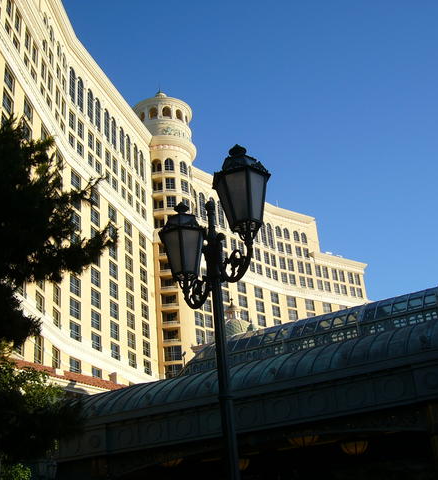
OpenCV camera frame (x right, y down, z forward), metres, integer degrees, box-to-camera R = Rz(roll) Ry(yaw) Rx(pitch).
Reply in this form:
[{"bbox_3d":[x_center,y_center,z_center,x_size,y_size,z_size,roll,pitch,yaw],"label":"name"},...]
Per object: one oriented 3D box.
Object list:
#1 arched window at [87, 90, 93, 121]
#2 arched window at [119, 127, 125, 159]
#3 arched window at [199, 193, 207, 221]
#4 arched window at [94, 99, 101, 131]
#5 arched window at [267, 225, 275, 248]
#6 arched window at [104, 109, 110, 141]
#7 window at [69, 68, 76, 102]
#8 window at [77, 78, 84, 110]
[{"bbox_3d":[-37.402,-39.069,187.853,0.450,11.110,3.100,-12,-25,14],"label":"arched window"},{"bbox_3d":[-30.943,-31.050,206.789,0.450,11.110,3.100,-12,-25,14],"label":"arched window"},{"bbox_3d":[-6.399,-12.974,251.455,0.450,11.110,3.100,-25,-31,36],"label":"arched window"},{"bbox_3d":[-36.005,-37.335,191.948,0.450,11.110,3.100,-12,-25,14],"label":"arched window"},{"bbox_3d":[22.204,-2.218,280.814,0.450,11.110,3.100,-25,-31,36],"label":"arched window"},{"bbox_3d":[-34.232,-35.133,197.147,0.450,11.110,3.100,-12,-25,14],"label":"arched window"},{"bbox_3d":[-40.545,-42.972,178.638,0.450,11.110,3.100,-12,-25,14],"label":"window"},{"bbox_3d":[-39.160,-41.252,182.699,0.450,11.110,3.100,-12,-25,14],"label":"window"}]

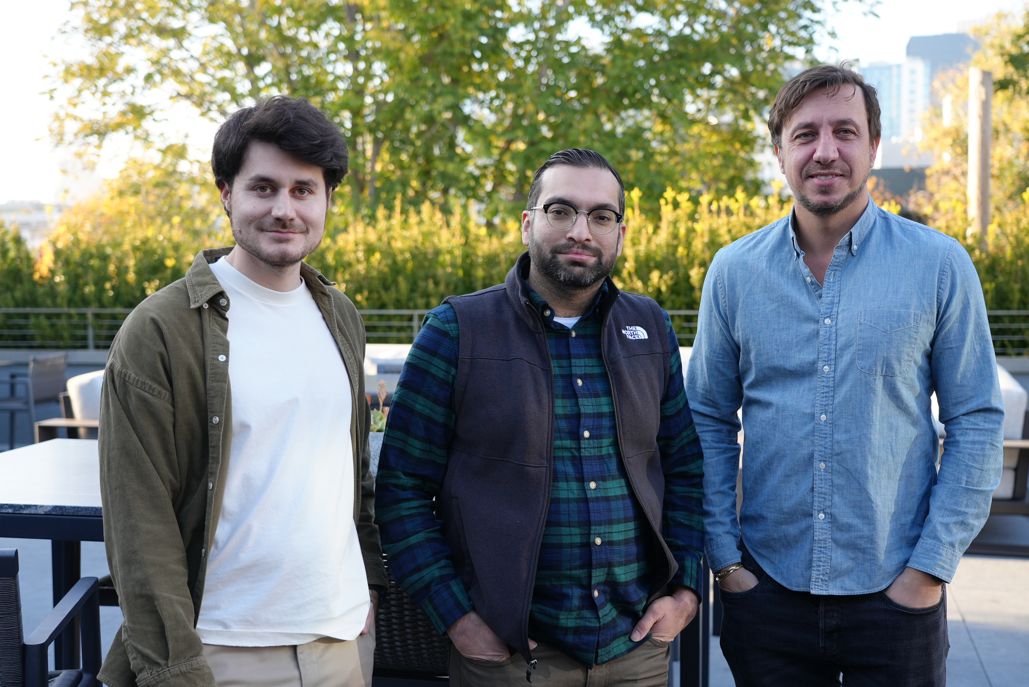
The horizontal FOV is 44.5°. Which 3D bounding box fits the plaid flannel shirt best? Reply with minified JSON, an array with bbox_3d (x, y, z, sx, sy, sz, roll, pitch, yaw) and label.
[{"bbox_3d":[0.047,0.213,2.190,0.580,0.660,0.320,-1,4,-20],"label":"plaid flannel shirt"}]

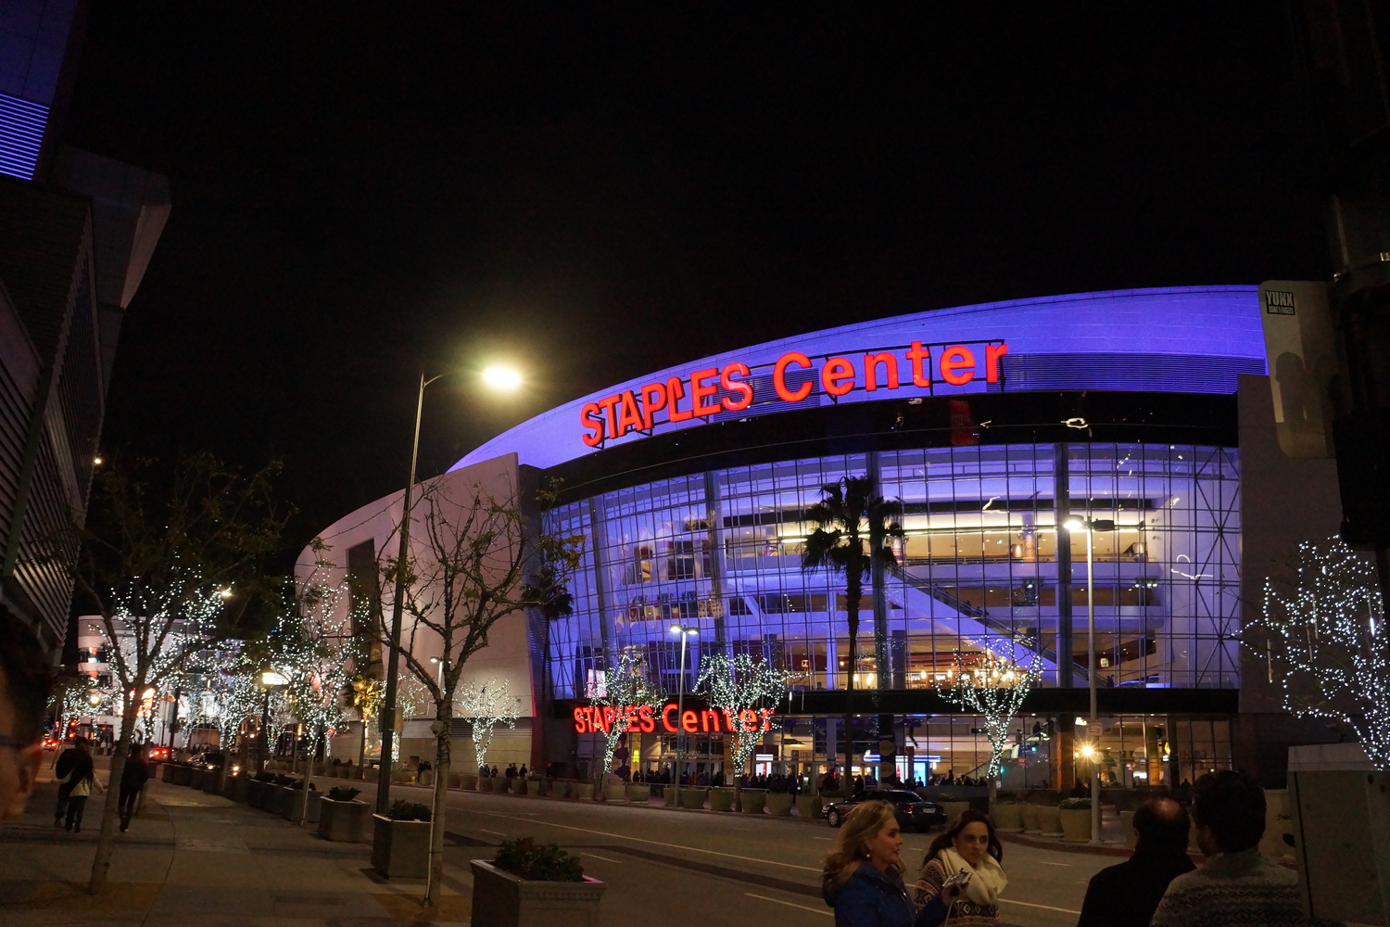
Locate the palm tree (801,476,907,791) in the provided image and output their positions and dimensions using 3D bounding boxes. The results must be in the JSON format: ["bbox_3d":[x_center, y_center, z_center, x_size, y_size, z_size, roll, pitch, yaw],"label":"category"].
[{"bbox_3d":[7.302,8.137,48.835,4.400,15.500,4.400,0,-16,8],"label":"palm tree"}]

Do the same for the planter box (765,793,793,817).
[{"bbox_3d":[3.259,12.998,39.744,1.000,0.840,1.000,1,-16,5],"label":"planter box"}]

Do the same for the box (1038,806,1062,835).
[{"bbox_3d":[12.064,12.086,35.316,1.000,0.870,1.000,-3,-17,18],"label":"box"}]

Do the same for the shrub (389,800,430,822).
[{"bbox_3d":[-4.392,5.343,16.034,0.600,0.350,0.800,9,-18,-24],"label":"shrub"}]

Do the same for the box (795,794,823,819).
[{"bbox_3d":[5.205,15.629,47.434,1.220,0.910,1.220,0,-16,6],"label":"box"}]

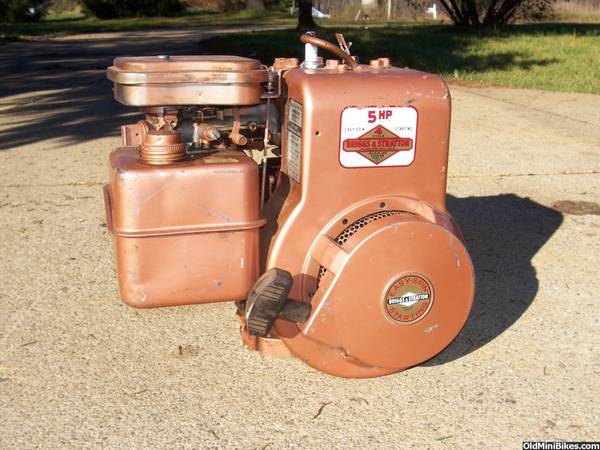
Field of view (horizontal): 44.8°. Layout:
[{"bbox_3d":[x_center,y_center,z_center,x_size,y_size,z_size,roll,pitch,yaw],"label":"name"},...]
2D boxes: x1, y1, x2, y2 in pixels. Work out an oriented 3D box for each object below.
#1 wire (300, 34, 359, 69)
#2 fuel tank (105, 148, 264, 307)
[{"bbox_3d":[0.028,-0.163,0.685,0.055,0.031,0.024,-4,17,-14],"label":"wire"},{"bbox_3d":[-0.115,-0.007,0.708,0.137,0.127,0.152,-4,17,-14],"label":"fuel tank"}]

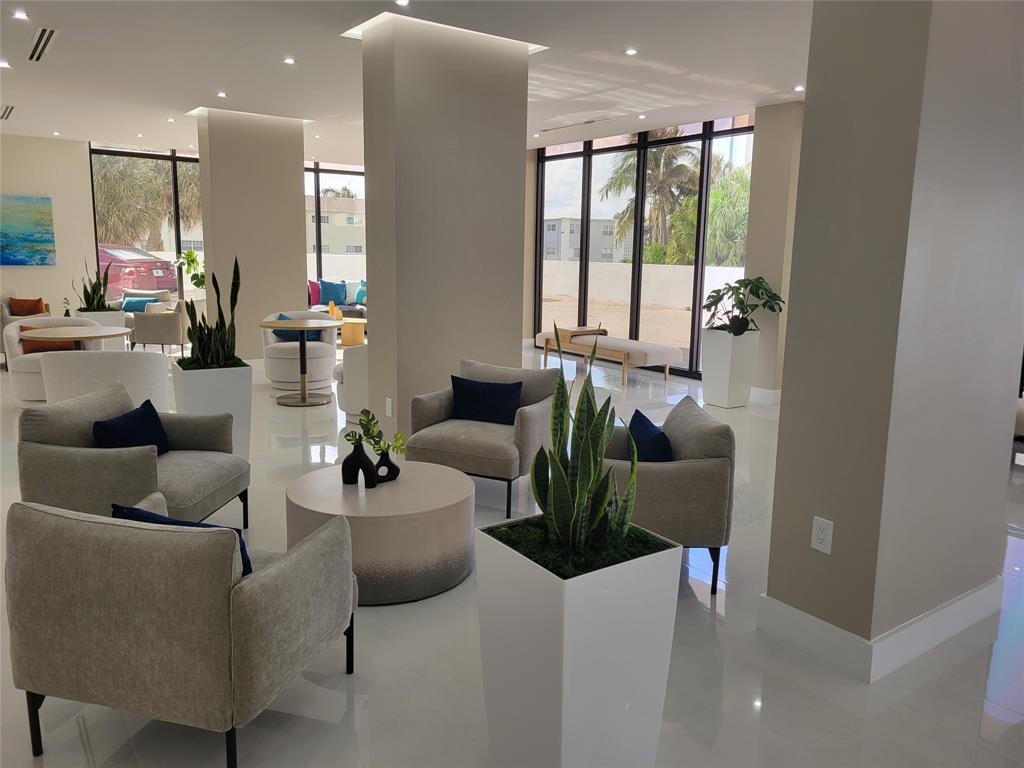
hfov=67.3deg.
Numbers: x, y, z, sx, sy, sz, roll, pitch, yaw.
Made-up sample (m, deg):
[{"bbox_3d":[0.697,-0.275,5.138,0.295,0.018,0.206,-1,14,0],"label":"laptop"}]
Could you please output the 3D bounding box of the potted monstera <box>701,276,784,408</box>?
[{"bbox_3d":[2.164,-0.388,7.393,0.660,1.240,0.660,-6,12,-36],"label":"potted monstera"}]

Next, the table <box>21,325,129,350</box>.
[{"bbox_3d":[-3.490,-0.049,6.220,0.775,0.740,0.775,-6,12,-36],"label":"table"}]

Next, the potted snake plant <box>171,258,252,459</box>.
[{"bbox_3d":[-1.772,-0.051,4.573,0.380,1.380,0.380,-4,11,-29],"label":"potted snake plant"}]

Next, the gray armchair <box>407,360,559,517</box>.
[{"bbox_3d":[-0.164,0.295,4.565,0.705,0.744,0.730,5,10,24],"label":"gray armchair"}]

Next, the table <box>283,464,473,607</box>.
[{"bbox_3d":[-0.592,0.652,3.541,0.847,0.379,0.847,1,10,0],"label":"table"}]

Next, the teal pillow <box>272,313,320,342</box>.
[{"bbox_3d":[-2.293,-0.593,8.222,0.480,0.310,0.150,-2,-8,-20],"label":"teal pillow"}]

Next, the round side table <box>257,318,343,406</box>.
[{"bbox_3d":[-1.982,-0.203,7.324,0.770,0.740,0.770,1,10,0],"label":"round side table"}]

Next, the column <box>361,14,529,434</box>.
[{"bbox_3d":[-0.459,-0.914,5.390,1.019,2.843,0.449,-6,12,-36],"label":"column"}]

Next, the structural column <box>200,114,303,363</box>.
[{"bbox_3d":[-3.038,-1.633,9.141,1.085,2.940,0.430,-6,12,-35],"label":"structural column"}]

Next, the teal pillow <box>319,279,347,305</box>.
[{"bbox_3d":[-3.131,-1.605,13.492,0.470,0.450,0.160,-6,-3,-35],"label":"teal pillow"}]

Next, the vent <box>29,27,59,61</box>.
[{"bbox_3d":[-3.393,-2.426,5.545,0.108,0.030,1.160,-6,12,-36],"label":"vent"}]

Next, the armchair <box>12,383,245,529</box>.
[{"bbox_3d":[-1.735,0.426,3.643,0.720,0.750,0.725,2,10,6],"label":"armchair"}]

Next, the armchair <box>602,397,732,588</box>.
[{"bbox_3d":[0.569,0.477,3.584,0.720,0.750,0.725,1,10,0],"label":"armchair"}]

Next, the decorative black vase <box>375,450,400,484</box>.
[{"bbox_3d":[-0.582,0.377,3.555,0.120,0.149,0.050,-6,12,-36],"label":"decorative black vase"}]

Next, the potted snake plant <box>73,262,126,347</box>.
[{"bbox_3d":[-4.276,-0.603,7.967,0.410,1.230,0.410,-6,12,-36],"label":"potted snake plant"}]

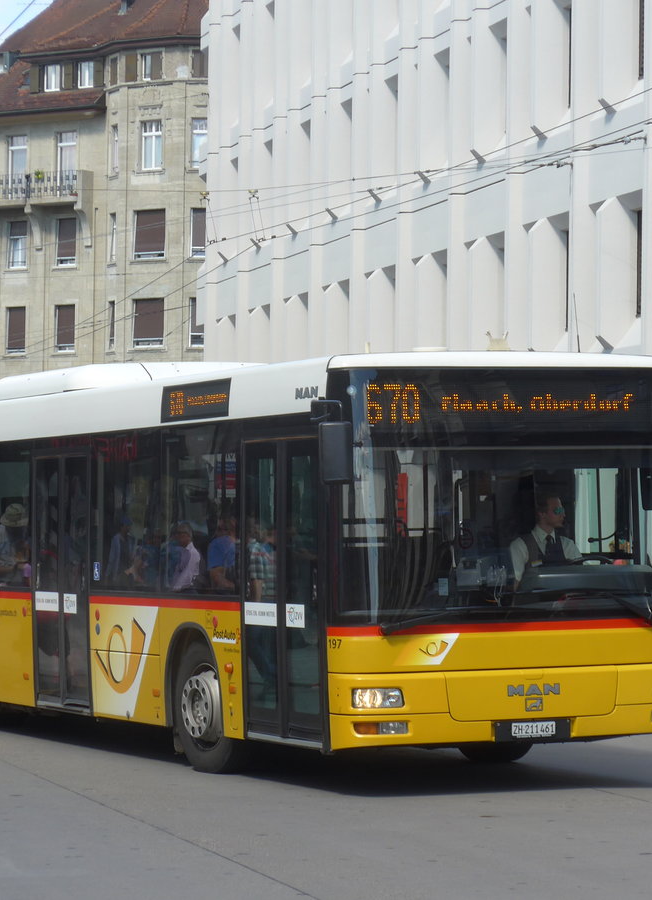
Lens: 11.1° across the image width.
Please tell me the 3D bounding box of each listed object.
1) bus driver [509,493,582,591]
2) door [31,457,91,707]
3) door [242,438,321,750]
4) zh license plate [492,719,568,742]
[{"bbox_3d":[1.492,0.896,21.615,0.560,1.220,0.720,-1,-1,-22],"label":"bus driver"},{"bbox_3d":[-1.923,0.977,24.976,0.090,1.920,1.380,-1,-1,-22],"label":"door"},{"bbox_3d":[-0.224,0.879,20.859,0.090,1.870,1.290,-1,-1,-22],"label":"door"},{"bbox_3d":[1.264,1.703,20.433,0.505,0.135,0.030,-1,-1,-22],"label":"zh license plate"}]

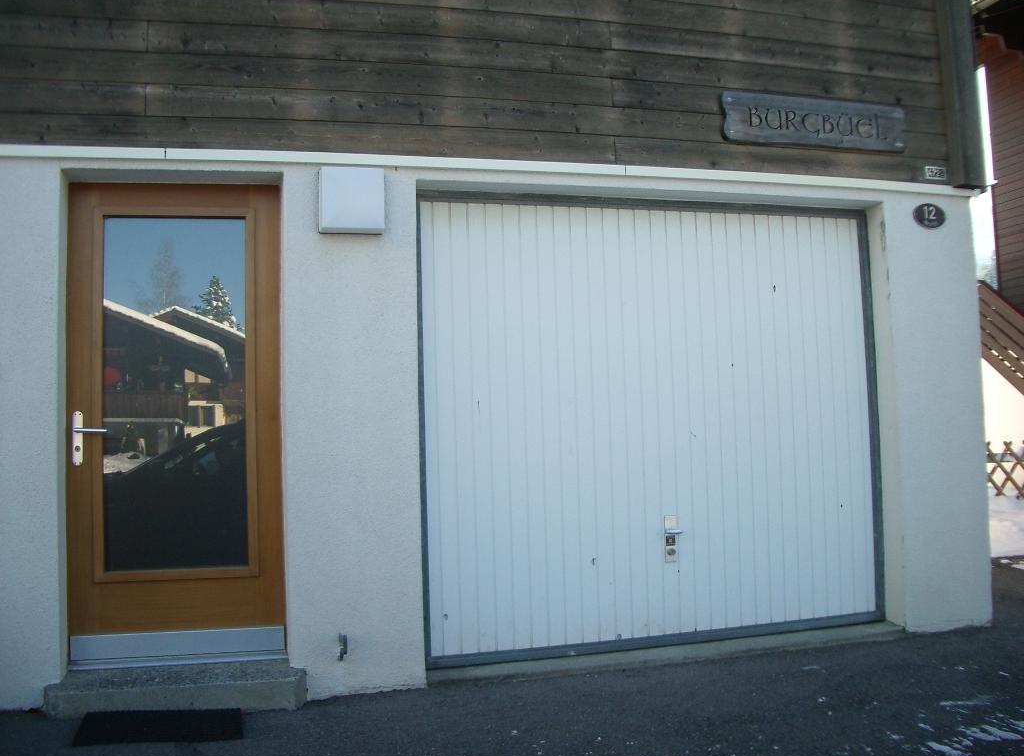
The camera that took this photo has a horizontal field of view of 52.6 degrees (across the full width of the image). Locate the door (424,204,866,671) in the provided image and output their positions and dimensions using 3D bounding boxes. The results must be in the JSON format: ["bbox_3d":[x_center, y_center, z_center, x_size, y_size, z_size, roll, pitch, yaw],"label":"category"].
[{"bbox_3d":[0.731,0.208,4.968,2.327,2.056,0.061,-1,-4,-16],"label":"door"}]

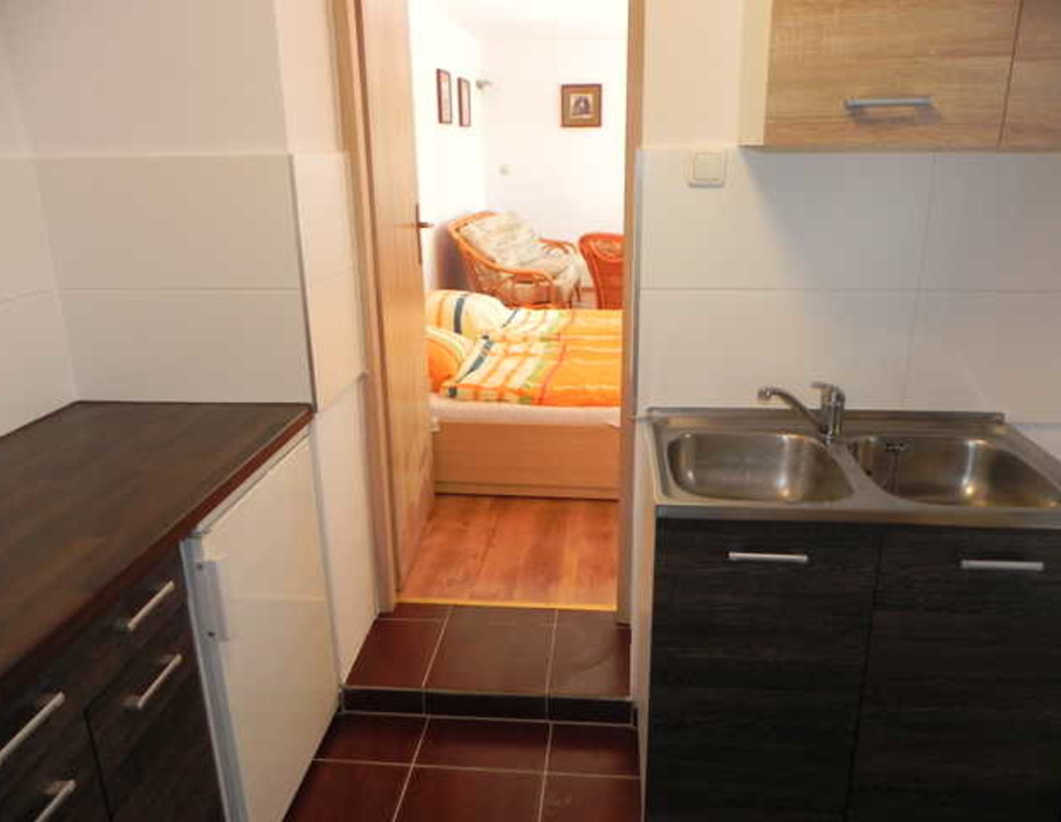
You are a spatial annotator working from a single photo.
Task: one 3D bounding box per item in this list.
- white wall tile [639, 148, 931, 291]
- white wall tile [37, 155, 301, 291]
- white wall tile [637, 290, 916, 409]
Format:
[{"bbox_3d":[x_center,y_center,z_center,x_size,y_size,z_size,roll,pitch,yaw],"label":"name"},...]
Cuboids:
[{"bbox_3d":[0.539,-0.410,1.775,0.600,0.298,0.010,1,17,5],"label":"white wall tile"},{"bbox_3d":[-0.832,-0.432,1.902,0.605,0.298,0.010,1,17,5],"label":"white wall tile"},{"bbox_3d":[0.543,-0.124,1.861,0.600,0.295,0.010,1,17,5],"label":"white wall tile"}]

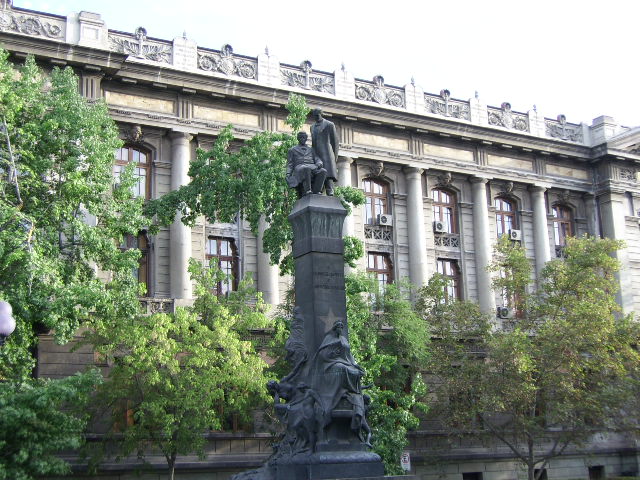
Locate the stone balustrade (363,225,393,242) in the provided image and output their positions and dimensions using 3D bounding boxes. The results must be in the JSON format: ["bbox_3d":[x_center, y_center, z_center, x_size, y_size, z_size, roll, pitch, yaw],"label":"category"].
[{"bbox_3d":[3.325,-0.301,58.383,2.020,0.969,0.255,6,-15,-32],"label":"stone balustrade"}]

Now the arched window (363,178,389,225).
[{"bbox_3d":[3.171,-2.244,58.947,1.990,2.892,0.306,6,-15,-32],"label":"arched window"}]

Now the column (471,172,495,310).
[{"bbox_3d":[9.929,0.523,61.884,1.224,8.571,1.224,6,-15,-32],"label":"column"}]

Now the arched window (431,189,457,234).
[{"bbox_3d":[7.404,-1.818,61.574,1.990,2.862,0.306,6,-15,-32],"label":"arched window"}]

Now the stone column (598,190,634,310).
[{"bbox_3d":[18.234,1.097,62.436,1.093,8.091,0.930,6,-14,-31],"label":"stone column"}]

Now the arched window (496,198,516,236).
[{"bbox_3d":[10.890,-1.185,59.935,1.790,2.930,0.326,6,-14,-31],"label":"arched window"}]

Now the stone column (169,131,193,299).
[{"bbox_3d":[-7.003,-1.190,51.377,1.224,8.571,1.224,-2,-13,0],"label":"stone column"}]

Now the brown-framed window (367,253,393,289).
[{"bbox_3d":[3.153,2.230,54.114,1.767,3.162,0.326,6,-14,-31],"label":"brown-framed window"}]

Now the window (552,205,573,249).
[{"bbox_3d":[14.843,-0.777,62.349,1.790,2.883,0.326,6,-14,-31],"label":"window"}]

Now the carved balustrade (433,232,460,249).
[{"bbox_3d":[7.094,0.048,56.985,1.860,0.884,0.209,6,-14,-31],"label":"carved balustrade"}]

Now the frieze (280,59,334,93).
[{"bbox_3d":[-0.749,-9.117,56.867,3.520,1.786,0.357,6,-15,-32],"label":"frieze"}]

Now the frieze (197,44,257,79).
[{"bbox_3d":[-4.326,-8.405,47.424,3.153,1.525,0.350,6,-14,-31],"label":"frieze"}]

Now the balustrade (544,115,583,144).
[{"bbox_3d":[15.077,-6.974,62.879,3.162,1.627,0.256,6,-14,-31],"label":"balustrade"}]

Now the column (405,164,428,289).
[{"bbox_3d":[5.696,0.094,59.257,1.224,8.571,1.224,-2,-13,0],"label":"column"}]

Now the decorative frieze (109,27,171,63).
[{"bbox_3d":[-8.504,-9.430,48.483,3.255,1.651,0.256,6,-14,-31],"label":"decorative frieze"}]

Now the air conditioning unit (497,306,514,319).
[{"bbox_3d":[10.556,4.205,57.959,0.814,0.591,0.335,6,-14,-31],"label":"air conditioning unit"}]

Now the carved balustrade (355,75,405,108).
[{"bbox_3d":[3.296,-8.213,55.689,3.301,1.651,0.256,6,-14,-31],"label":"carved balustrade"}]

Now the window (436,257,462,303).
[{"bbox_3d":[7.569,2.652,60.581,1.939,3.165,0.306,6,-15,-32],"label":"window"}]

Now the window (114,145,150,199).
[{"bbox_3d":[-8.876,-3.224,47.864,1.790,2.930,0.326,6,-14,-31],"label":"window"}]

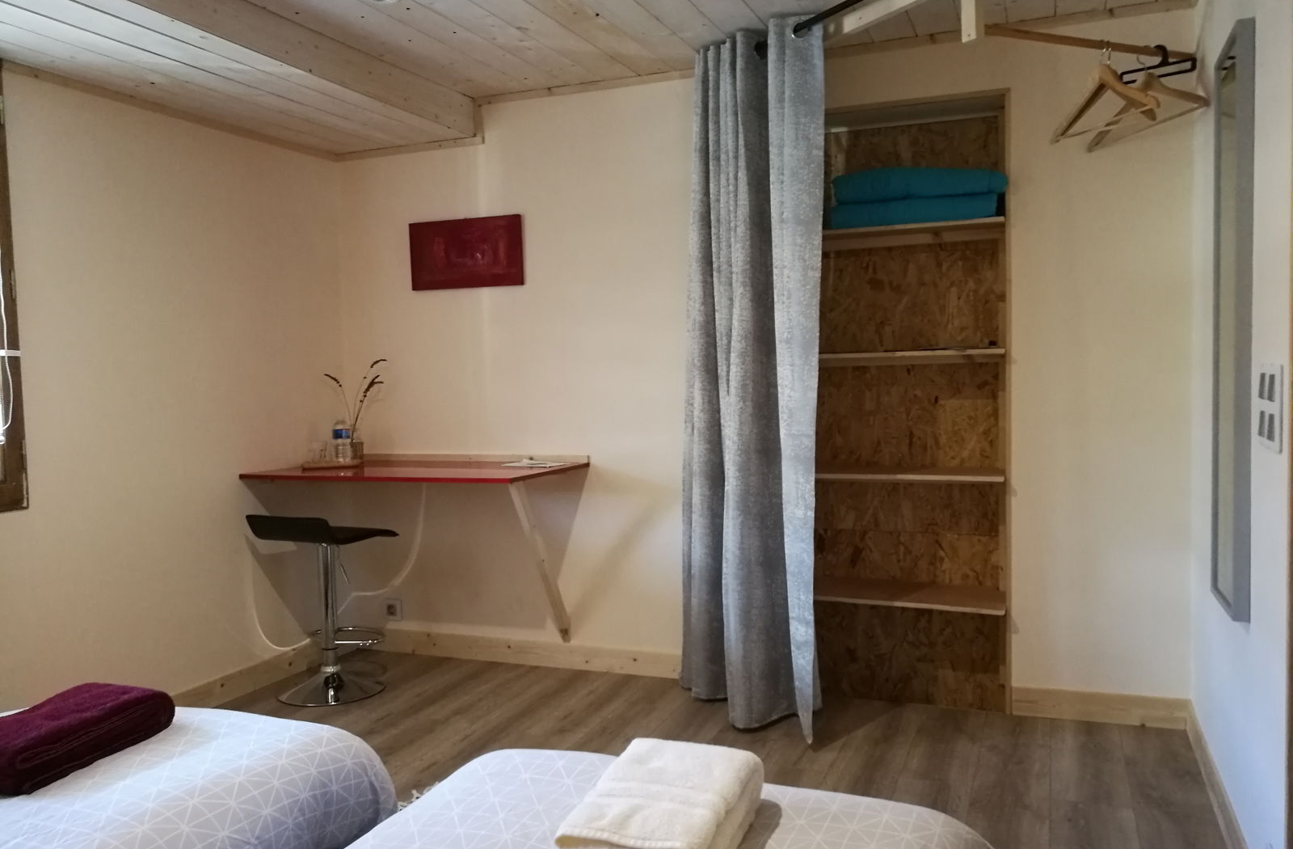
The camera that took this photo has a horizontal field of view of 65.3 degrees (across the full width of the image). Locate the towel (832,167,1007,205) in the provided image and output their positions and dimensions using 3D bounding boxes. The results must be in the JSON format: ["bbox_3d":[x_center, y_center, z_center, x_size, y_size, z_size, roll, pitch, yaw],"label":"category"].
[{"bbox_3d":[0.906,-0.768,3.299,0.532,0.096,0.320,0,3,22],"label":"towel"}]

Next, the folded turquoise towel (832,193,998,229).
[{"bbox_3d":[0.894,-0.684,3.335,0.513,0.081,0.300,0,3,22],"label":"folded turquoise towel"}]

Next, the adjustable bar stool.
[{"bbox_3d":[-1.113,0.623,3.544,0.366,0.643,0.374,0,3,24],"label":"adjustable bar stool"}]

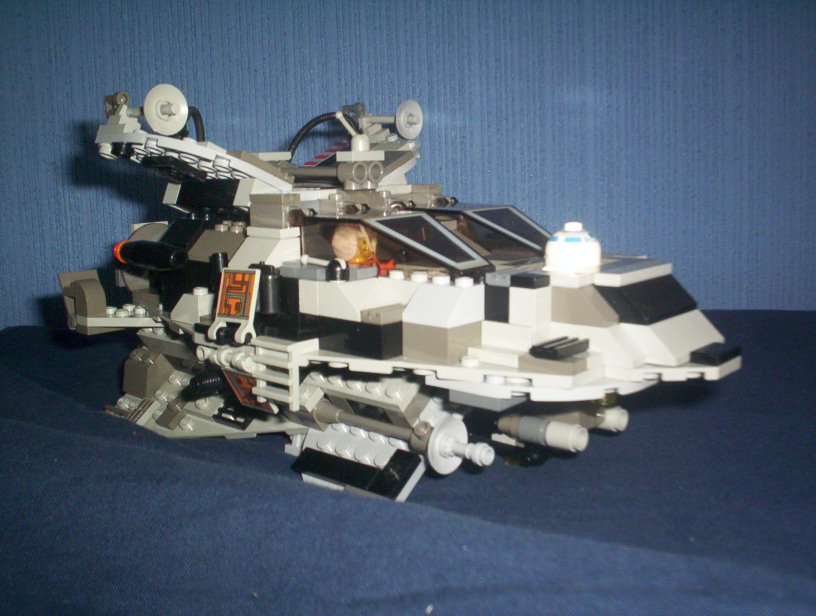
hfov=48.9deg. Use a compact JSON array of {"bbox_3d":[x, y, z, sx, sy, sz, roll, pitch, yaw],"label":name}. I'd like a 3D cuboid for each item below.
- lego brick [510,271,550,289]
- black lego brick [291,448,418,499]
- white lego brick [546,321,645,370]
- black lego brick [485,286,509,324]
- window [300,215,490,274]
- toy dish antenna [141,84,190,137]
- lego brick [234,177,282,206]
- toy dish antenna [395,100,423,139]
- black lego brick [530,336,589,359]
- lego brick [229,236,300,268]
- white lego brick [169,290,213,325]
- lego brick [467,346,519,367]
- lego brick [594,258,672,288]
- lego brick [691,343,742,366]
[{"bbox_3d":[0.033,-0.007,0.238,0.008,0.003,0.008,7,12,39],"label":"lego brick"},{"bbox_3d":[-0.016,0.047,0.270,0.040,0.003,0.016,7,40,39],"label":"black lego brick"},{"bbox_3d":[0.050,0.009,0.237,0.024,0.010,0.008,7,13,39],"label":"white lego brick"},{"bbox_3d":[0.027,-0.002,0.245,0.008,0.010,0.008,7,12,39],"label":"black lego brick"},{"bbox_3d":[-0.002,-0.019,0.271,0.056,0.016,0.032,7,13,39],"label":"window"},{"bbox_3d":[-0.076,-0.062,0.281,0.005,0.016,0.016,7,12,39],"label":"toy dish antenna"},{"bbox_3d":[-0.050,-0.037,0.311,0.008,0.010,0.016,7,-10,39],"label":"lego brick"},{"bbox_3d":[0.001,-0.077,0.367,0.005,0.016,0.016,7,13,39],"label":"toy dish antenna"},{"bbox_3d":[0.039,0.010,0.230,0.008,0.003,0.015,7,13,39],"label":"black lego brick"},{"bbox_3d":[-0.046,-0.018,0.287,0.016,0.010,0.016,7,12,39],"label":"lego brick"},{"bbox_3d":[-0.078,-0.001,0.328,0.016,0.010,0.008,7,13,39],"label":"white lego brick"},{"bbox_3d":[0.025,0.012,0.238,0.016,0.003,0.008,7,13,39],"label":"lego brick"},{"bbox_3d":[0.062,-0.010,0.250,0.009,0.003,0.032,7,13,39],"label":"lego brick"},{"bbox_3d":[0.081,0.012,0.237,0.008,0.003,0.016,7,12,39],"label":"lego brick"}]

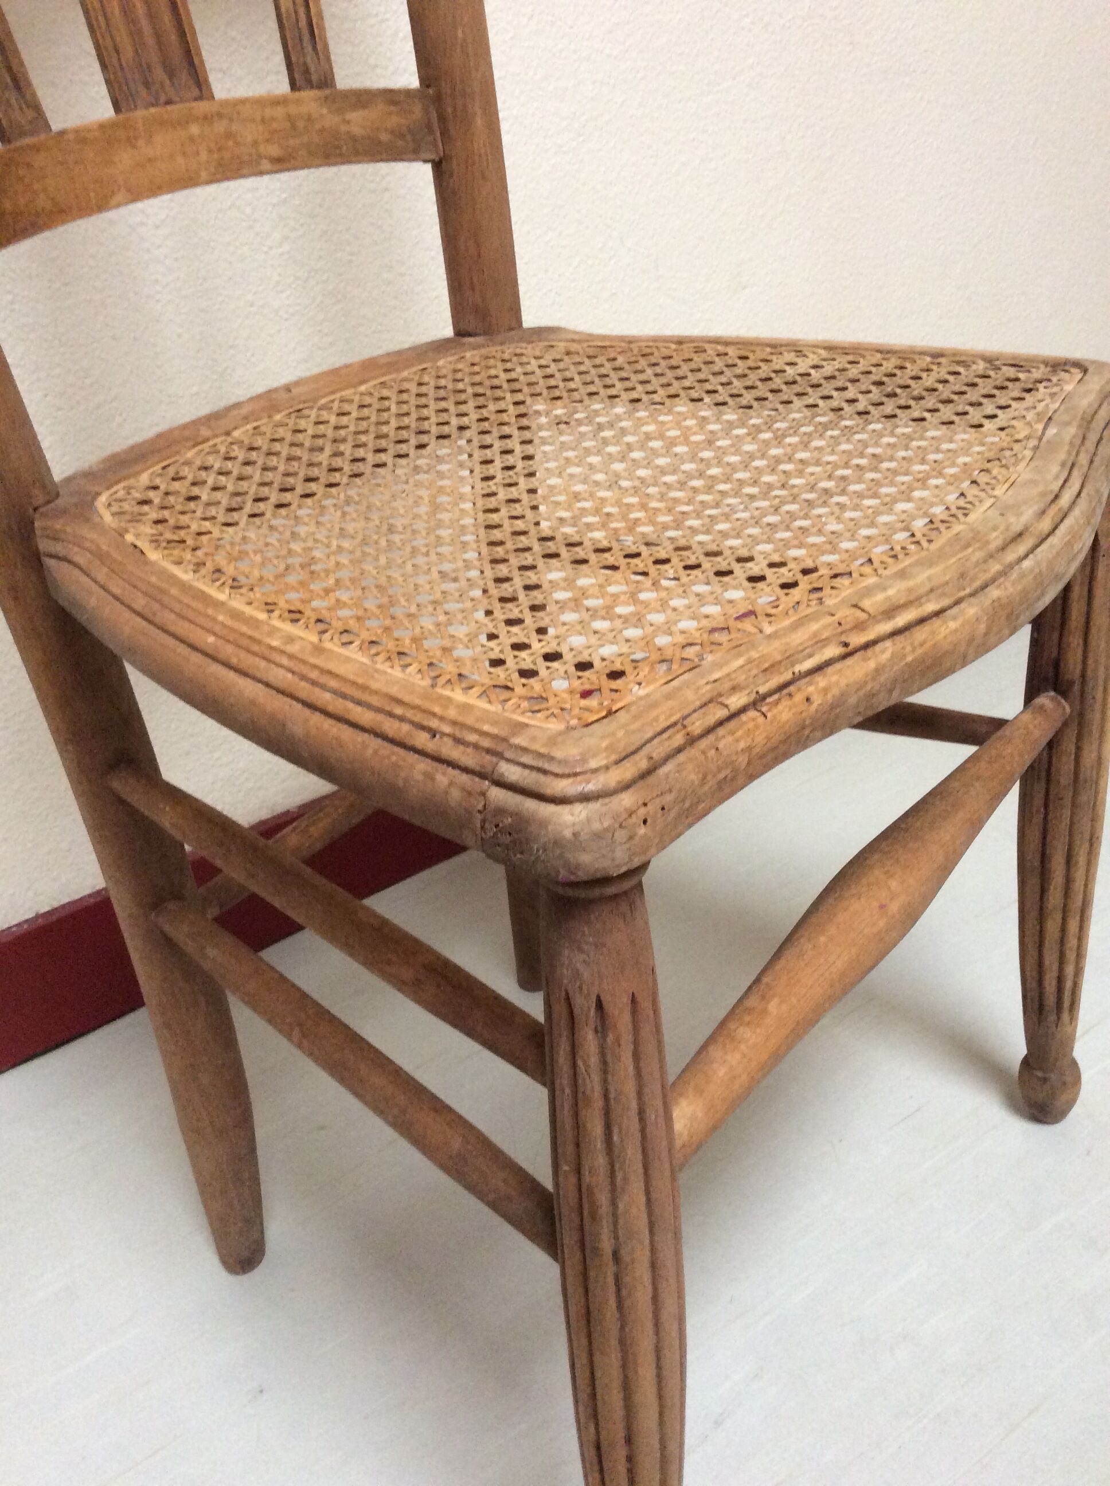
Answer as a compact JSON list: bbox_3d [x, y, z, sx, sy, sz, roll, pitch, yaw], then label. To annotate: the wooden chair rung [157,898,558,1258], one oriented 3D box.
[{"bbox_3d":[-0.079,0.119,0.522,0.020,0.020,0.261,-28,36,-34],"label":"wooden chair rung"}]

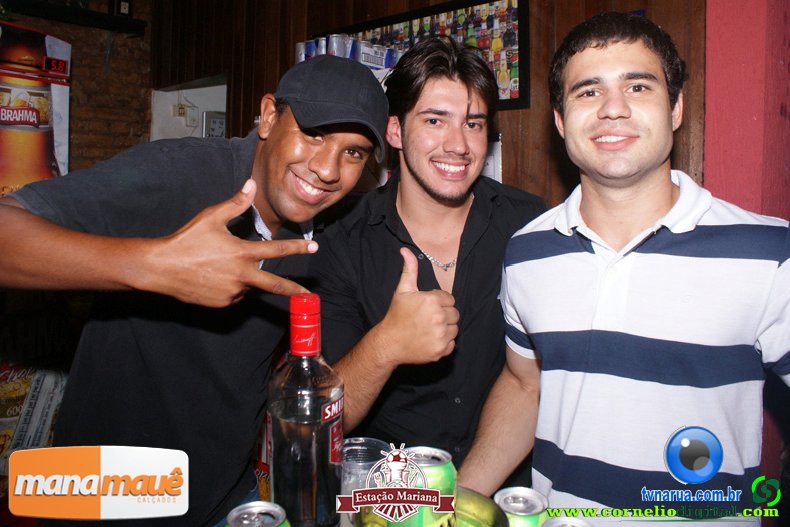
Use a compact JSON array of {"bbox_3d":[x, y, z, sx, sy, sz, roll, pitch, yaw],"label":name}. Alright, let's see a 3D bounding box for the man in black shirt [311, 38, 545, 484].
[{"bbox_3d":[0.090,0.480,1.030,0.540,1.700,0.420,1,2,-10],"label":"man in black shirt"}]

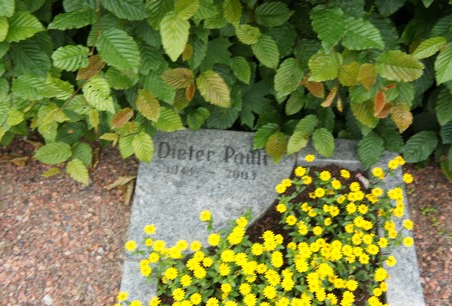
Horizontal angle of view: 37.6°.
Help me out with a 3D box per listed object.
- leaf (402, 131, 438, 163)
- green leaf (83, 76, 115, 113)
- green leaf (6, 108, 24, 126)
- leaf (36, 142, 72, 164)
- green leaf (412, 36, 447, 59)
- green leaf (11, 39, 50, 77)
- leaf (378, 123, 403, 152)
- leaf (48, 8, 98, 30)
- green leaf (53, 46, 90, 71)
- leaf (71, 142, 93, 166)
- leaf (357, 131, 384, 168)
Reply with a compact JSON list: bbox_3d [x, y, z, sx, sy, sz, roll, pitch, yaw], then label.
[{"bbox_3d":[0.398,-0.013,1.360,0.086,0.018,0.053,-39,77,8],"label":"leaf"},{"bbox_3d":[-0.244,-0.112,1.274,0.048,0.089,0.018,-42,14,-2],"label":"green leaf"},{"bbox_3d":[-0.381,-0.064,1.200,0.037,0.007,0.026,-37,94,-15],"label":"green leaf"},{"bbox_3d":[-0.363,0.001,1.400,0.077,0.018,0.046,-2,78,6],"label":"leaf"},{"bbox_3d":[0.376,-0.193,1.225,0.071,0.018,0.037,-27,53,11],"label":"green leaf"},{"bbox_3d":[-0.356,-0.172,1.210,0.083,0.015,0.060,45,79,-1],"label":"green leaf"},{"bbox_3d":[0.321,-0.035,1.310,0.054,0.012,0.080,-27,82,10],"label":"leaf"},{"bbox_3d":[-0.271,-0.236,1.180,0.094,0.012,0.054,-25,53,-22],"label":"leaf"},{"bbox_3d":[-0.285,-0.175,1.220,0.071,0.015,0.047,-13,95,-11],"label":"green leaf"},{"bbox_3d":[-0.274,0.004,1.260,0.037,0.015,0.055,-30,87,-9],"label":"leaf"},{"bbox_3d":[0.297,-0.004,1.360,0.052,0.018,0.083,13,88,12],"label":"leaf"}]

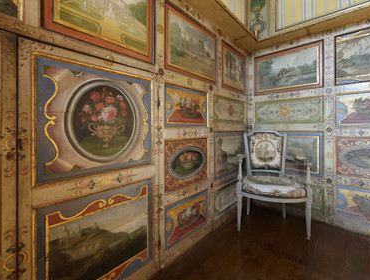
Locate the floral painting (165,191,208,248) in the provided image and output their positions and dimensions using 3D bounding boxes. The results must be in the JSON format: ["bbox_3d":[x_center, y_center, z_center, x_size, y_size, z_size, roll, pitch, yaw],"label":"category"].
[{"bbox_3d":[0.035,0.589,1.365,0.030,0.294,0.494,2,3,42],"label":"floral painting"}]

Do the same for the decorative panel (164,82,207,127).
[{"bbox_3d":[0.033,-0.253,1.362,0.030,0.304,0.492,2,3,42],"label":"decorative panel"}]

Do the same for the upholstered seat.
[{"bbox_3d":[0.805,0.369,1.688,0.617,0.900,0.479,0,2,14],"label":"upholstered seat"}]

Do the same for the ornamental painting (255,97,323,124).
[{"bbox_3d":[1.125,-0.321,1.965,0.674,0.259,0.030,2,3,43],"label":"ornamental painting"}]

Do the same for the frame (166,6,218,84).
[{"bbox_3d":[0.077,-0.720,1.411,0.030,0.436,0.625,2,3,42],"label":"frame"}]

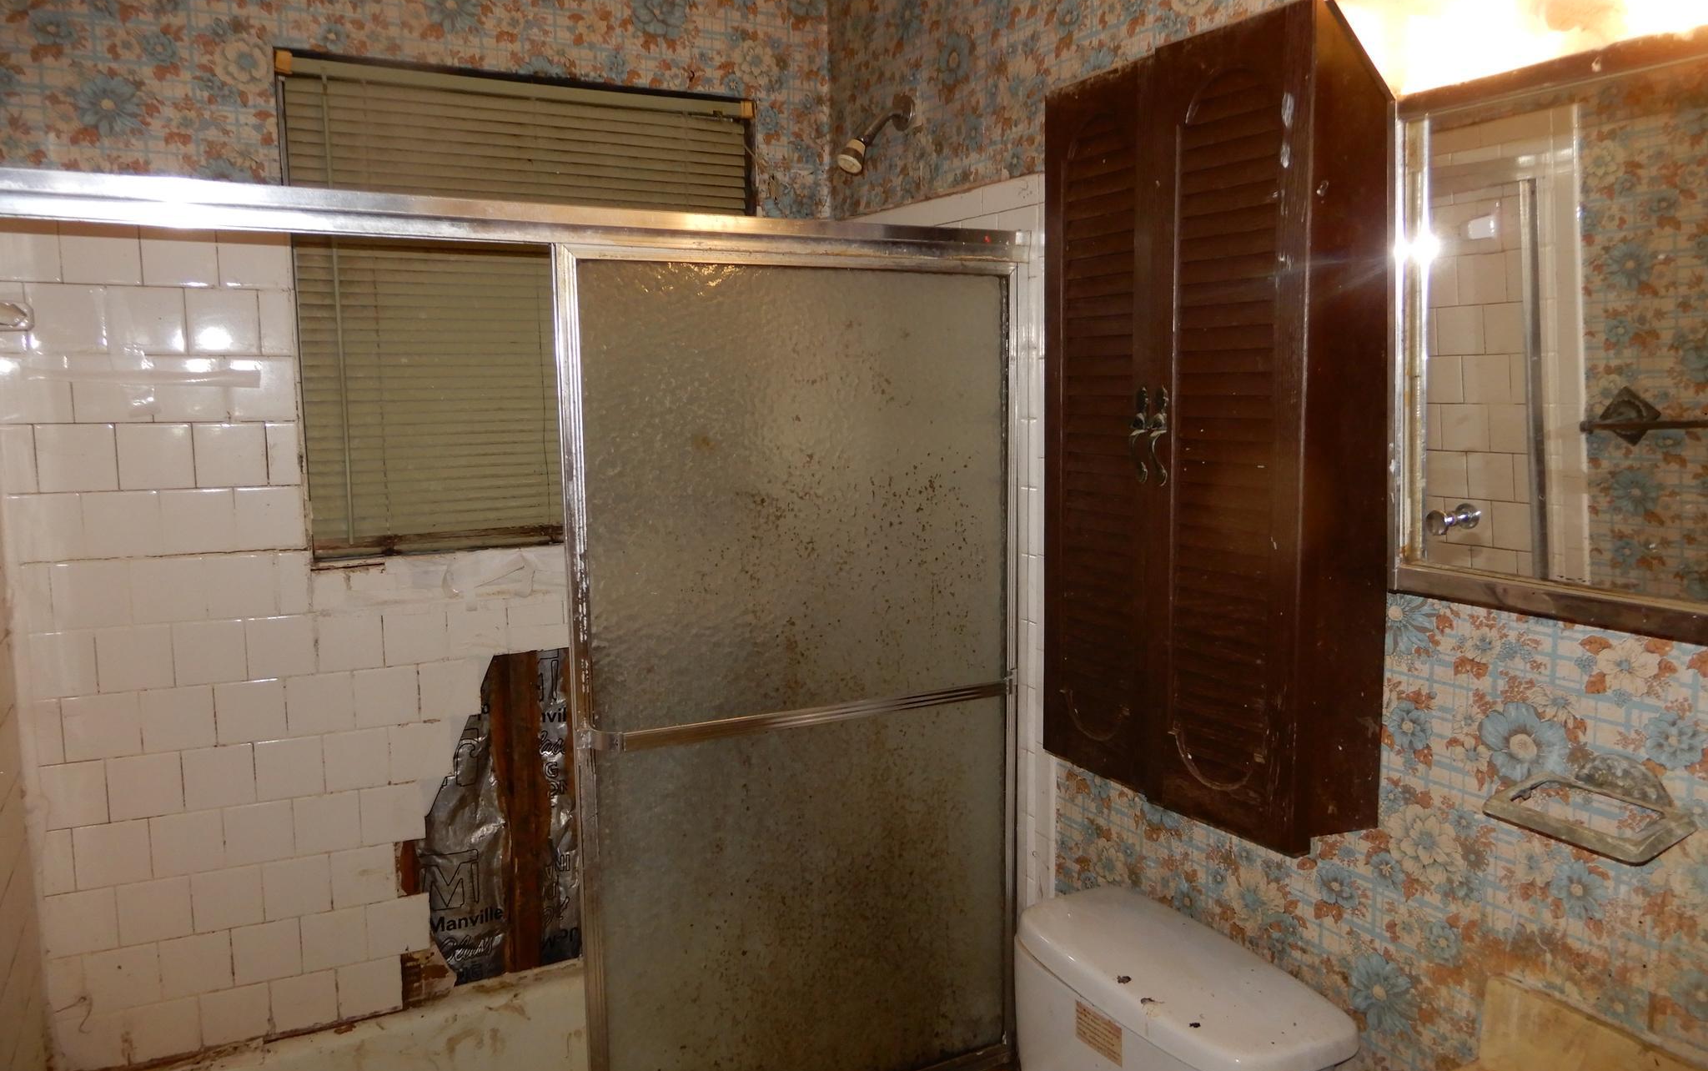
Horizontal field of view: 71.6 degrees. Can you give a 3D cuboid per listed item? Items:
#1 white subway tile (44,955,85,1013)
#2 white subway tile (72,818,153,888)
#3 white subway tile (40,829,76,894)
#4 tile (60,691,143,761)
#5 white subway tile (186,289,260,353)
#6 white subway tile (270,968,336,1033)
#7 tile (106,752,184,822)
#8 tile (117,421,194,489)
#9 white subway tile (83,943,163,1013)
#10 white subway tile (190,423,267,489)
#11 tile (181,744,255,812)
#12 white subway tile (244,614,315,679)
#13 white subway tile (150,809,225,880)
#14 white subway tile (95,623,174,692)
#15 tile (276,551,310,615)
[{"bbox_3d":[-1.303,0.749,1.960,0.053,0.108,0.009,-4,7,-25],"label":"white subway tile"},{"bbox_3d":[-1.228,0.527,1.962,0.108,0.108,0.009,-4,9,-25],"label":"white subway tile"},{"bbox_3d":[-1.308,0.536,1.946,0.047,0.108,0.008,-4,8,-25],"label":"white subway tile"},{"bbox_3d":[-1.234,0.313,1.945,0.108,0.108,0.009,-4,7,-25],"label":"tile"},{"bbox_3d":[-1.042,-0.352,1.958,0.108,0.108,0.008,-4,8,-25],"label":"white subway tile"},{"bbox_3d":[-0.988,0.842,2.135,0.108,0.106,0.008,-4,8,-25],"label":"white subway tile"},{"bbox_3d":[-1.187,0.421,1.984,0.108,0.108,0.009,-4,7,-28],"label":"tile"},{"bbox_3d":[-1.153,-0.130,1.953,0.108,0.108,0.009,-4,7,-27],"label":"tile"},{"bbox_3d":[-1.233,0.745,1.996,0.108,0.108,0.009,-4,7,-28],"label":"white subway tile"},{"bbox_3d":[-1.041,-0.135,1.986,0.108,0.108,0.008,-4,8,-25],"label":"white subway tile"},{"bbox_3d":[-1.094,0.416,2.038,0.108,0.108,0.009,-4,7,-27],"label":"tile"},{"bbox_3d":[-0.988,0.189,2.046,0.108,0.108,0.009,-4,7,-25],"label":"white subway tile"},{"bbox_3d":[-1.140,0.524,2.025,0.108,0.108,0.009,-4,7,-27],"label":"white subway tile"},{"bbox_3d":[-1.185,0.201,1.955,0.108,0.108,0.009,-4,7,-25],"label":"white subway tile"},{"bbox_3d":[-0.957,0.079,2.027,0.051,0.108,0.009,-4,9,-25],"label":"tile"}]

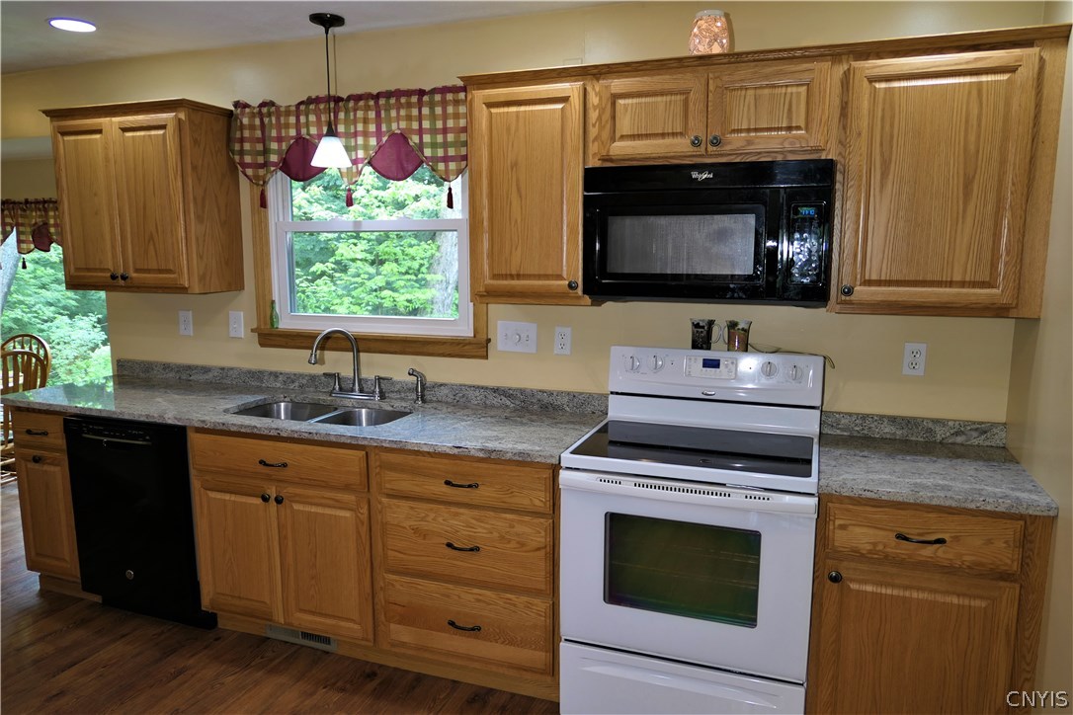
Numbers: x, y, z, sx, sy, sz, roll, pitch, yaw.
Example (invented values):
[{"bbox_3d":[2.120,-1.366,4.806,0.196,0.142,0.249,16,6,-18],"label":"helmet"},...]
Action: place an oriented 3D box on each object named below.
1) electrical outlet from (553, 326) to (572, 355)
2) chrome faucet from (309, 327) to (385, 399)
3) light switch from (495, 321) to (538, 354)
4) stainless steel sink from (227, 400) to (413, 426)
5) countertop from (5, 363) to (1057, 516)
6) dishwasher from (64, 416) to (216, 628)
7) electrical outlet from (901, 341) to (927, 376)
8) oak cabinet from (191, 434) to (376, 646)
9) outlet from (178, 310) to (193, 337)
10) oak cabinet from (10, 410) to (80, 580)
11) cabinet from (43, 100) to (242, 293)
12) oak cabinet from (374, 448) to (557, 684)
[{"bbox_3d":[0.106,-0.066,2.874,0.071,0.115,0.008,3,9,19],"label":"electrical outlet"},{"bbox_3d":[-0.823,0.041,3.040,0.268,0.303,0.242,3,9,19],"label":"chrome faucet"},{"bbox_3d":[-0.080,-0.079,2.879,0.168,0.123,0.015,3,9,18],"label":"light switch"},{"bbox_3d":[-0.852,0.315,2.880,0.715,0.190,0.370,3,9,18],"label":"stainless steel sink"},{"bbox_3d":[-0.385,0.208,2.754,3.887,0.122,0.631,3,9,19],"label":"countertop"},{"bbox_3d":[-1.509,0.645,3.126,0.610,0.875,0.615,3,9,18],"label":"dishwasher"},{"bbox_3d":[1.302,0.008,2.459,0.071,0.115,0.008,3,9,19],"label":"electrical outlet"},{"bbox_3d":[-0.843,0.639,2.921,0.790,0.795,0.630,3,9,18],"label":"oak cabinet"},{"bbox_3d":[-1.682,-0.162,3.419,0.076,0.116,0.009,3,9,18],"label":"outlet"},{"bbox_3d":[-2.065,0.585,3.419,0.321,0.832,0.606,3,9,19],"label":"oak cabinet"},{"bbox_3d":[-1.808,-0.715,3.291,0.823,0.809,0.323,3,9,19],"label":"cabinet"},{"bbox_3d":[-0.150,0.678,2.689,0.671,0.795,0.630,3,9,18],"label":"oak cabinet"}]

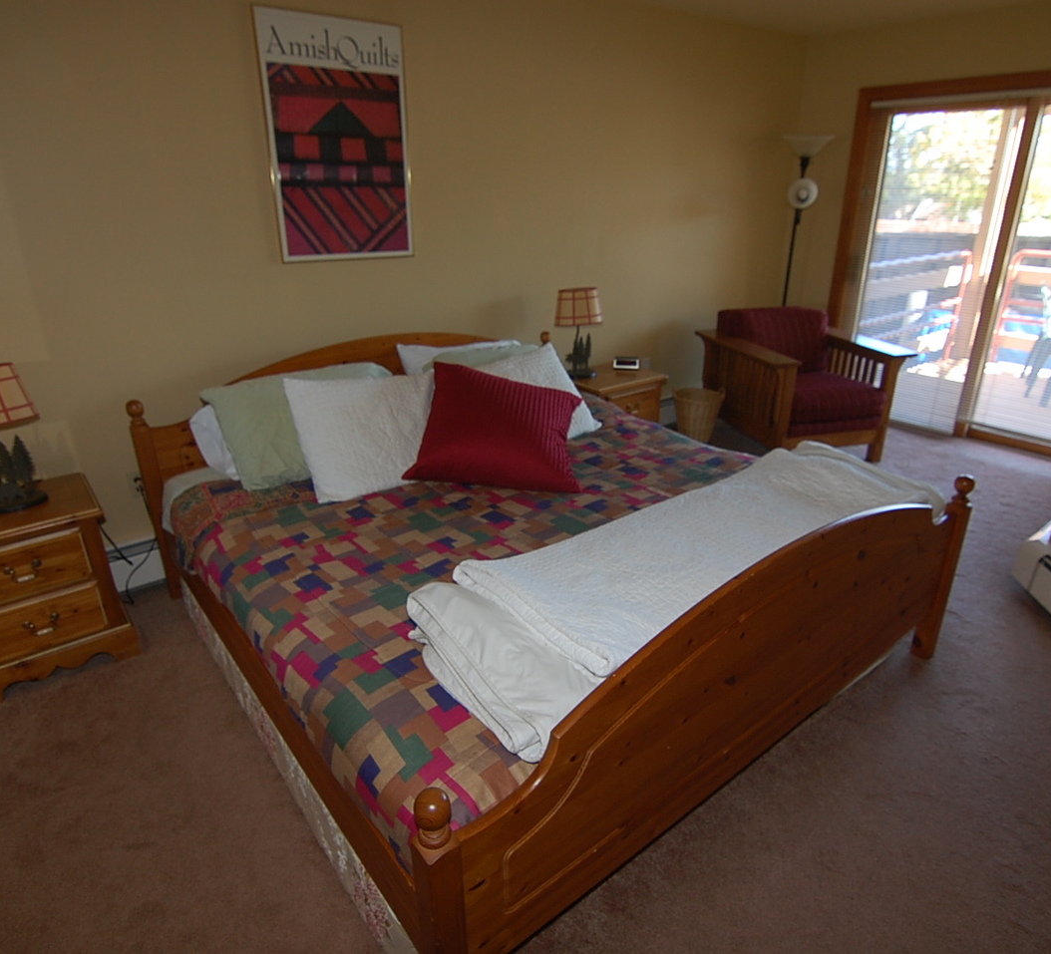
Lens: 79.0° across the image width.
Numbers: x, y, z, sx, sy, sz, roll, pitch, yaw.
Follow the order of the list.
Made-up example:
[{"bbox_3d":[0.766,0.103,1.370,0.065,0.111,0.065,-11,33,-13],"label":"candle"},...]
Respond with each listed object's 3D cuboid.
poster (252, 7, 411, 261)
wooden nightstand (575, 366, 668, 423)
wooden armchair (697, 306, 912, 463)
[{"bbox_3d":[-0.797,-1.459,2.805,0.645,0.945,0.025,-18,27,-36],"label":"poster"},{"bbox_3d":[0.473,-0.329,3.781,0.500,0.545,0.475,-18,27,-36],"label":"wooden nightstand"},{"bbox_3d":[1.693,-0.651,4.085,0.860,0.830,0.980,-6,22,-13],"label":"wooden armchair"}]

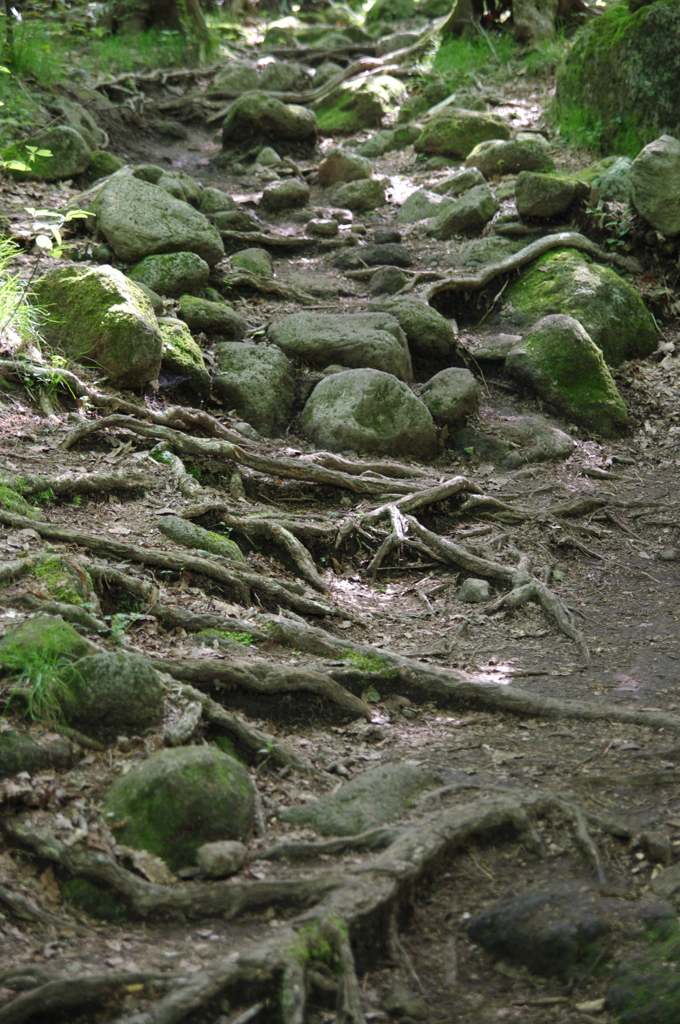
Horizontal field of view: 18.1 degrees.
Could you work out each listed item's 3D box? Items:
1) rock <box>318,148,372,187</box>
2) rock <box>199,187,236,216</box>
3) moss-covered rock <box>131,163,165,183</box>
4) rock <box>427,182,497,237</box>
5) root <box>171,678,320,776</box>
[{"bbox_3d":[0.027,-1.682,10.400,0.259,0.181,0.220,0,11,0],"label":"rock"},{"bbox_3d":[-0.627,-1.591,10.915,0.195,0.153,0.174,0,8,0],"label":"rock"},{"bbox_3d":[-1.090,-1.914,12.100,0.199,0.142,0.180,0,9,0],"label":"moss-covered rock"},{"bbox_3d":[0.529,-1.302,9.200,0.302,0.225,0.257,0,11,0],"label":"rock"},{"bbox_3d":[-0.262,0.581,5.721,0.500,0.180,0.120,7,10,40],"label":"root"}]

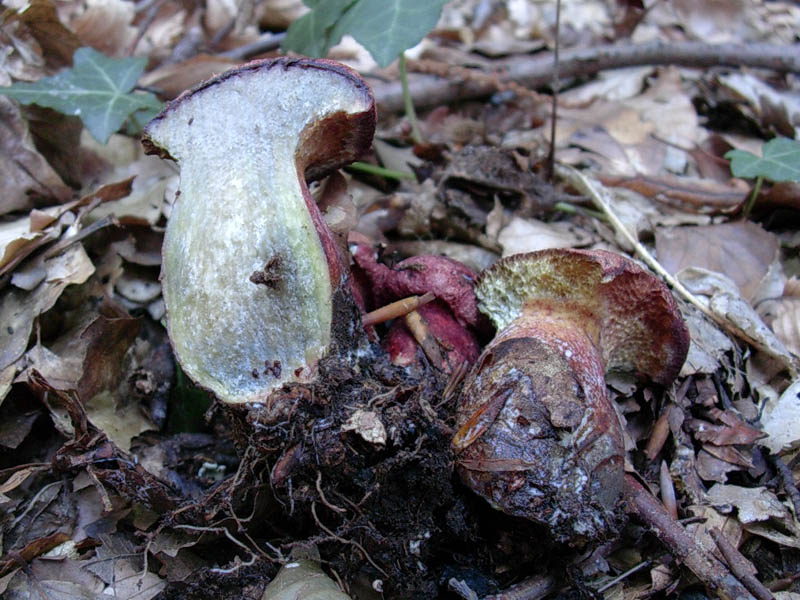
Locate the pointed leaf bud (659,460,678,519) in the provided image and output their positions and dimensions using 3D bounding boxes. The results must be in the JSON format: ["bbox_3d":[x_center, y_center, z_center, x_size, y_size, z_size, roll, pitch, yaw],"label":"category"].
[{"bbox_3d":[0.100,0.070,0.386,0.004,0.004,0.027,1,39,2],"label":"pointed leaf bud"}]

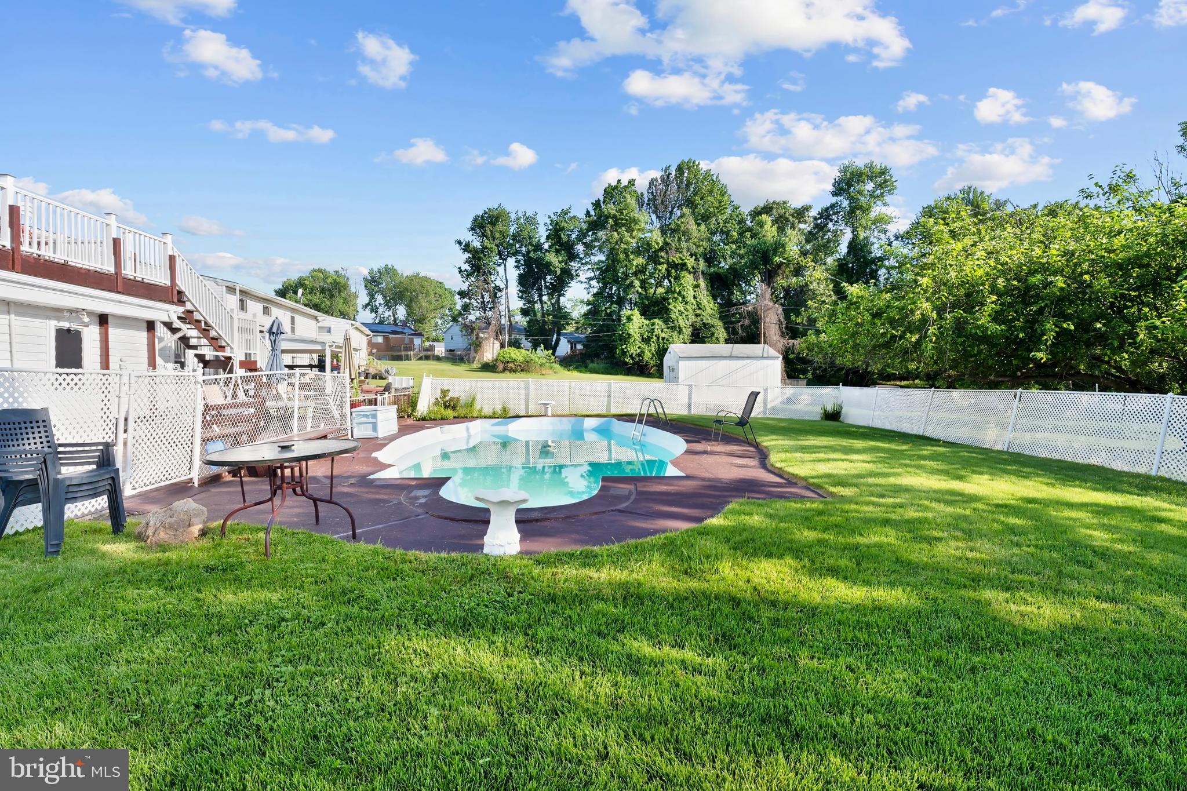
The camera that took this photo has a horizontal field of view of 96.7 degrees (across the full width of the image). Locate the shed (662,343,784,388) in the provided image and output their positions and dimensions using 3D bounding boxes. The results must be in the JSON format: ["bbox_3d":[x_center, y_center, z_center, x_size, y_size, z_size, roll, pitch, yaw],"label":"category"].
[{"bbox_3d":[6.680,-1.220,27.930,5.200,2.950,3.500,0,2,-5],"label":"shed"}]

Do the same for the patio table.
[{"bbox_3d":[-2.376,0.774,4.133,1.070,0.710,1.070,-1,3,0],"label":"patio table"}]

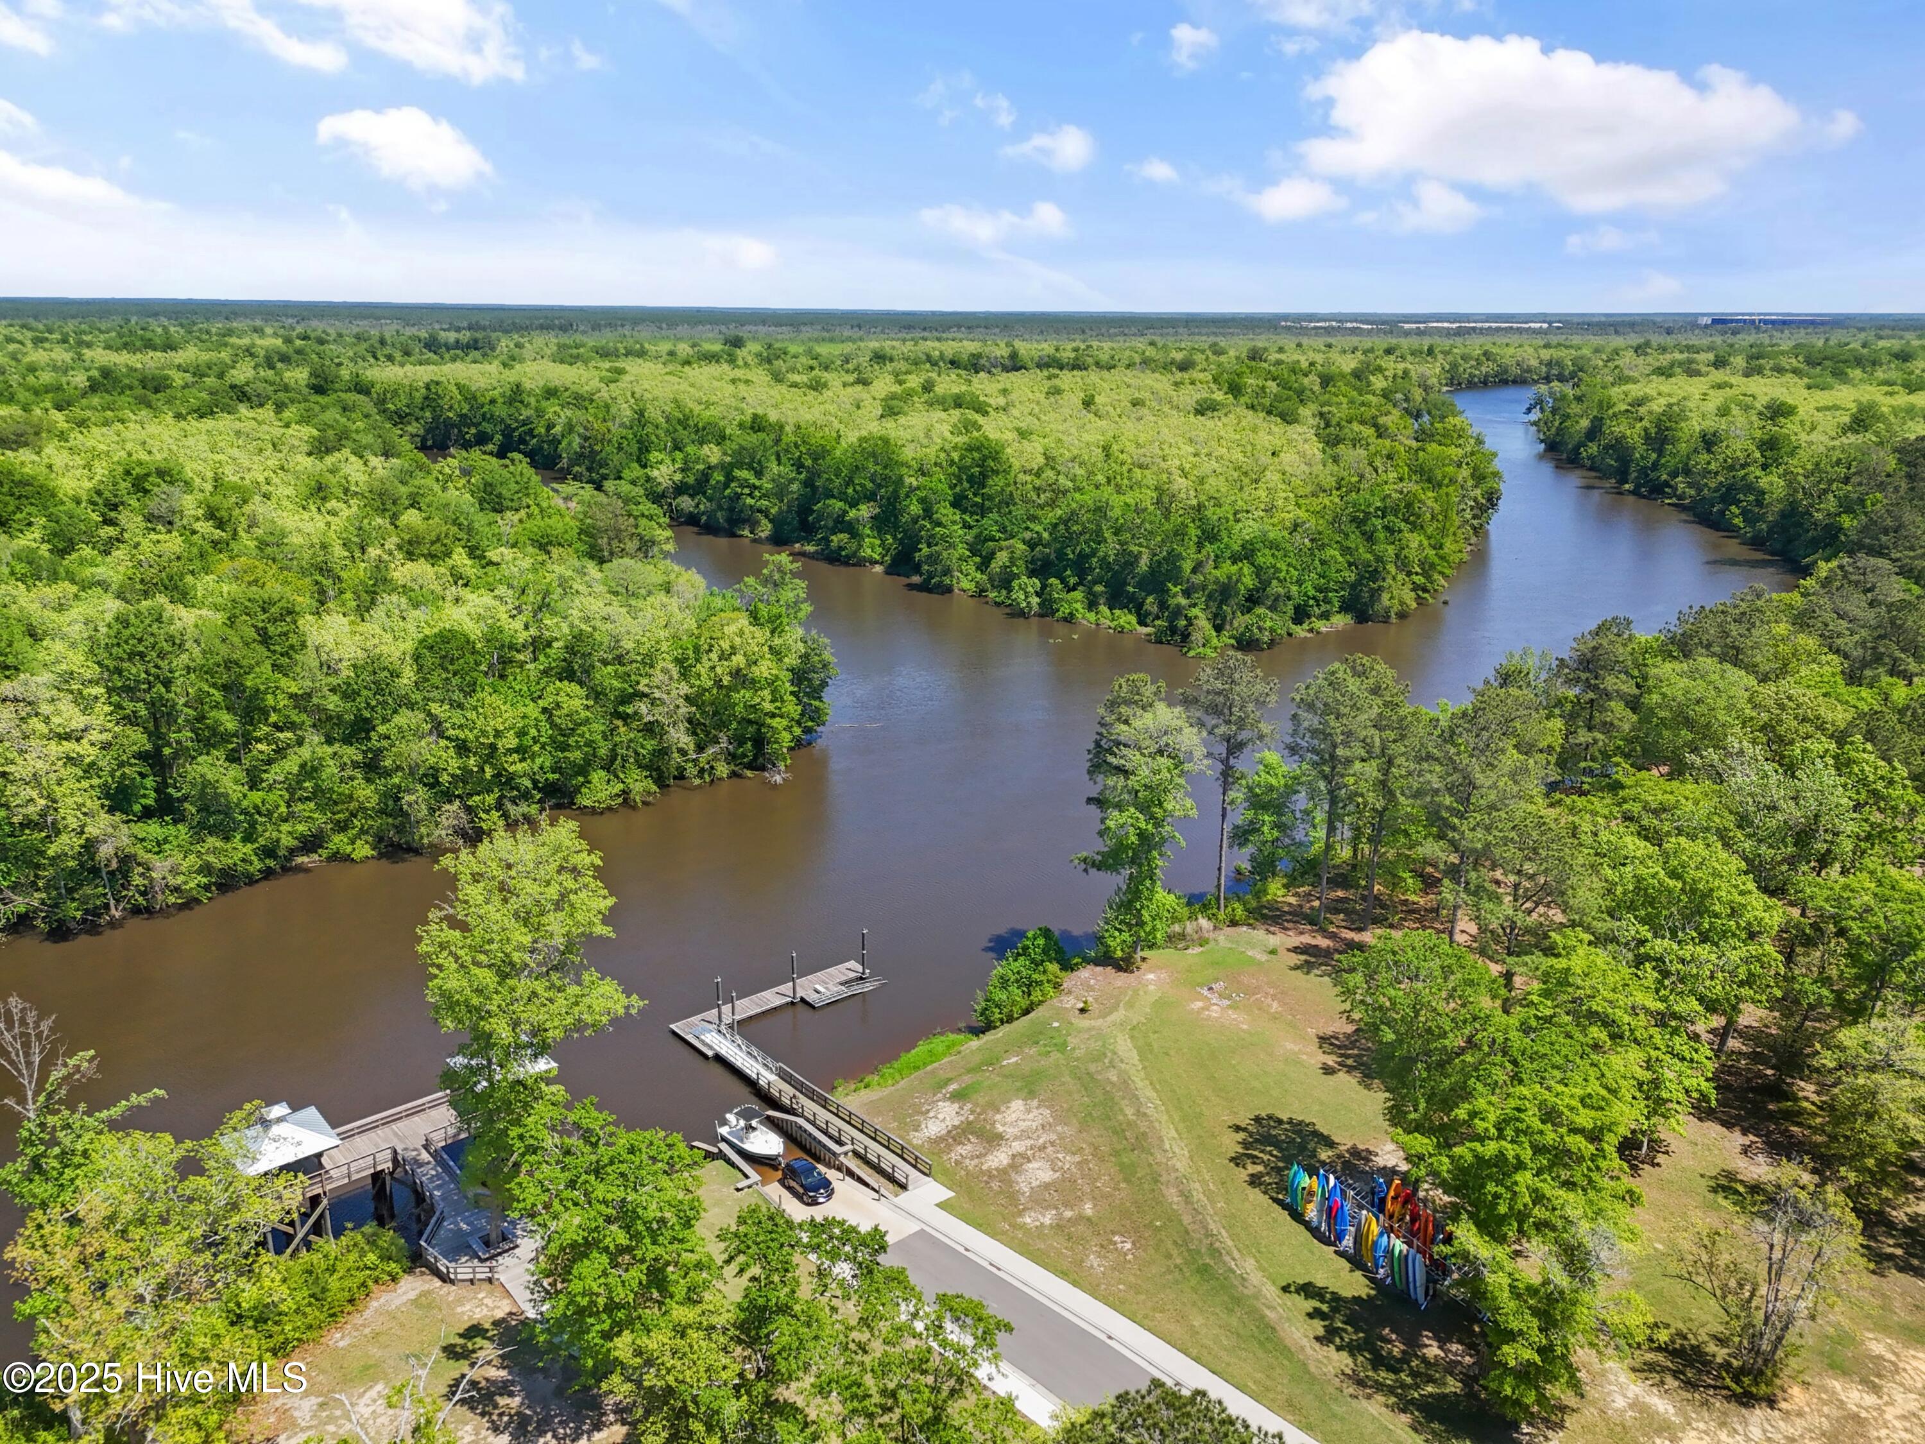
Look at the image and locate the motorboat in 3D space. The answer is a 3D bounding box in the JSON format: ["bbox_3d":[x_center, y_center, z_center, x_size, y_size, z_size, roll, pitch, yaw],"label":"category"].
[{"bbox_3d":[-15.801,31.551,101.648,2.450,2.850,6.700,-16,21,-42],"label":"motorboat"}]

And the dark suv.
[{"bbox_3d":[-11.192,33.026,96.386,1.960,1.700,4.900,-11,14,-33],"label":"dark suv"}]

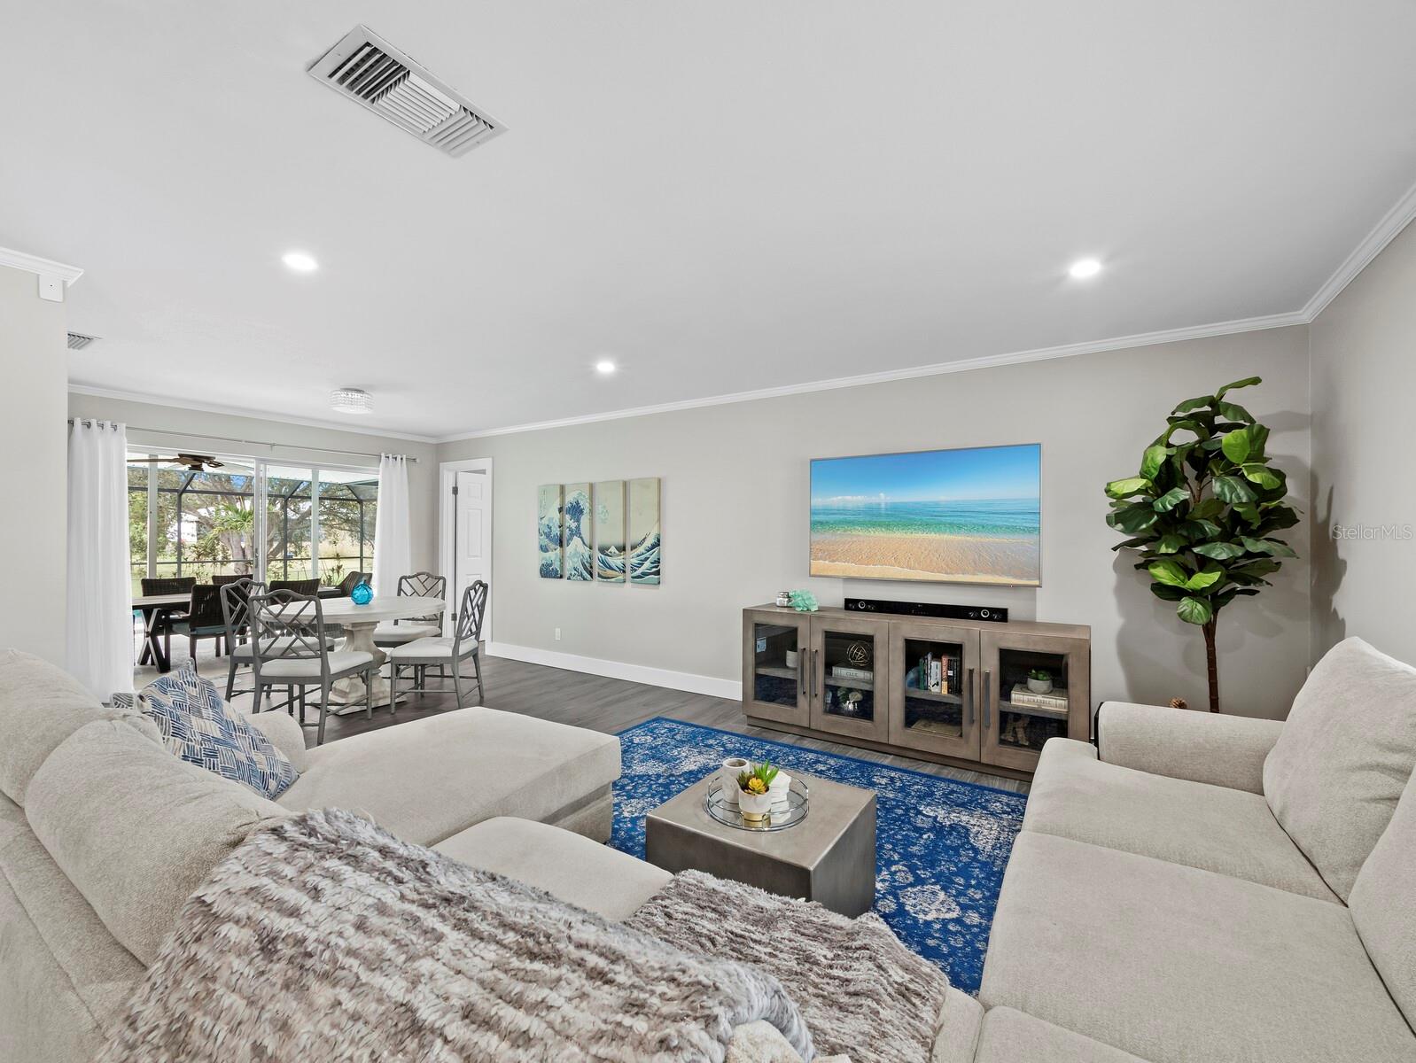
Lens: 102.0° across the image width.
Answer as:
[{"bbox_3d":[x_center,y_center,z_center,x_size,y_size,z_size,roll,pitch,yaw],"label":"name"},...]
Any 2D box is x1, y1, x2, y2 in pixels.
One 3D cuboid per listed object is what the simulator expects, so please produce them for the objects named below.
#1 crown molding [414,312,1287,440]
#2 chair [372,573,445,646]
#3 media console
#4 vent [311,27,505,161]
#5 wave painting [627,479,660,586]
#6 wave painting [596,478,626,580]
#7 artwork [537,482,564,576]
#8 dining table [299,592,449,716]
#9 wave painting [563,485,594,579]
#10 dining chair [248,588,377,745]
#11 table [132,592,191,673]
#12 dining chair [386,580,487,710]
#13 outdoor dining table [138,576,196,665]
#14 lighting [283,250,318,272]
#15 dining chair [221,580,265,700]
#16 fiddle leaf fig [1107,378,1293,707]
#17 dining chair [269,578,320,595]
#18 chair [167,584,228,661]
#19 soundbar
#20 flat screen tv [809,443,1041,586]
[{"bbox_3d":[-0.140,-1.061,4.761,7.300,0.065,0.058,0,0,33],"label":"crown molding"},{"bbox_3d":[-2.665,0.855,5.020,0.480,0.970,0.560,0,0,6],"label":"chair"},{"bbox_3d":[1.207,0.942,3.614,1.990,0.797,0.450,0,0,33],"label":"media console"},{"bbox_3d":[-0.742,-1.091,1.455,0.237,0.022,0.386,0,0,33],"label":"vent"},{"bbox_3d":[-0.547,0.003,5.033,0.305,0.915,0.038,0,0,33],"label":"wave painting"},{"bbox_3d":[-0.884,0.003,5.250,0.305,0.915,0.038,0,0,33],"label":"wave painting"},{"bbox_3d":[-1.551,0.005,5.640,0.307,0.915,0.042,0,0,33],"label":"artwork"},{"bbox_3d":[-2.760,0.964,4.547,1.240,0.760,1.240,0,0,33],"label":"dining table"},{"bbox_3d":[-1.232,0.003,5.474,0.305,0.915,0.038,0,0,33],"label":"wave painting"},{"bbox_3d":[-2.645,0.861,3.833,0.480,0.965,0.570,0,0,-2],"label":"dining chair"},{"bbox_3d":[-5.519,1.093,6.658,0.970,0.735,1.910,0,0,33],"label":"table"},{"bbox_3d":[-2.046,0.862,4.420,0.570,0.965,0.480,0,0,-1],"label":"dining chair"},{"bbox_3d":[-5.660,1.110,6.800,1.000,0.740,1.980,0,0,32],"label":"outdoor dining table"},{"bbox_3d":[-1.651,-1.090,2.320,0.135,0.022,0.135,0,0,33],"label":"lighting"},{"bbox_3d":[-3.285,0.853,4.400,0.570,0.970,0.490,0,0,0],"label":"dining chair"},{"bbox_3d":[2.310,0.310,2.700,0.700,2.060,0.680,0,0,33],"label":"fiddle leaf fig"},{"bbox_3d":[-4.945,1.010,6.686,0.620,0.910,0.600,0,0,33],"label":"dining chair"},{"bbox_3d":[-5.300,1.010,6.130,0.620,0.910,0.600,0,0,33],"label":"chair"},{"bbox_3d":[1.392,0.503,3.721,1.000,0.080,0.080,0,0,33],"label":"soundbar"},{"bbox_3d":[1.362,-0.098,3.775,1.445,0.840,0.050,0,0,33],"label":"flat screen tv"}]

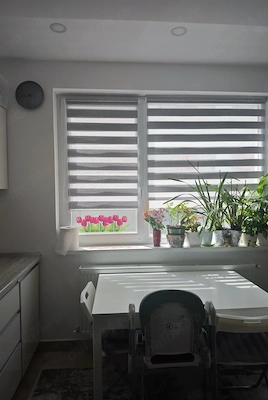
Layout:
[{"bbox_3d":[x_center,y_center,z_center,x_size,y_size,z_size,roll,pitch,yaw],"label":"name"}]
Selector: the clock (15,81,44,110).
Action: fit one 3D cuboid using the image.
[{"bbox_3d":[-0.936,-0.943,2.401,0.255,0.255,0.040,-1,2,-4],"label":"clock"}]

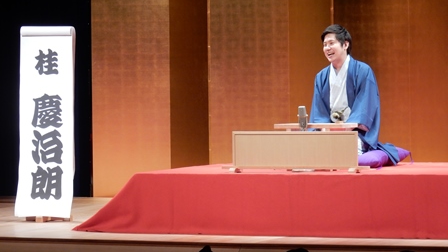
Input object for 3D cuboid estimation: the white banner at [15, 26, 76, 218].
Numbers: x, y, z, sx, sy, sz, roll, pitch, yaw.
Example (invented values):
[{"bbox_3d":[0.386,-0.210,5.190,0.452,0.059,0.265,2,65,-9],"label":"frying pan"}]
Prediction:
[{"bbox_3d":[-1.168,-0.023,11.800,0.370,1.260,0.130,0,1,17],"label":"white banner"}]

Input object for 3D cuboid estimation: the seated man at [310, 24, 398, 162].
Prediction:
[{"bbox_3d":[0.830,-0.208,11.900,0.570,0.930,0.720,0,1,27],"label":"seated man"}]

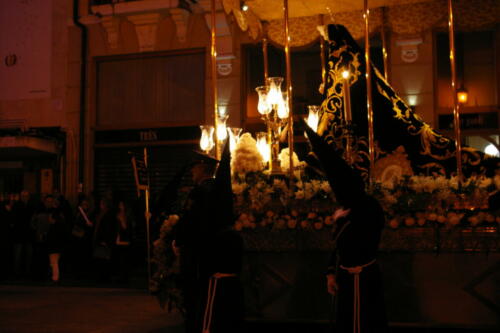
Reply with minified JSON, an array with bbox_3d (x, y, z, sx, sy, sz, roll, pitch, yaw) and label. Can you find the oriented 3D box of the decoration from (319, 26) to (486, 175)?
[{"bbox_3d":[1.777,-0.833,7.658,1.940,1.960,1.250,-3,-5,17],"label":"decoration"}]

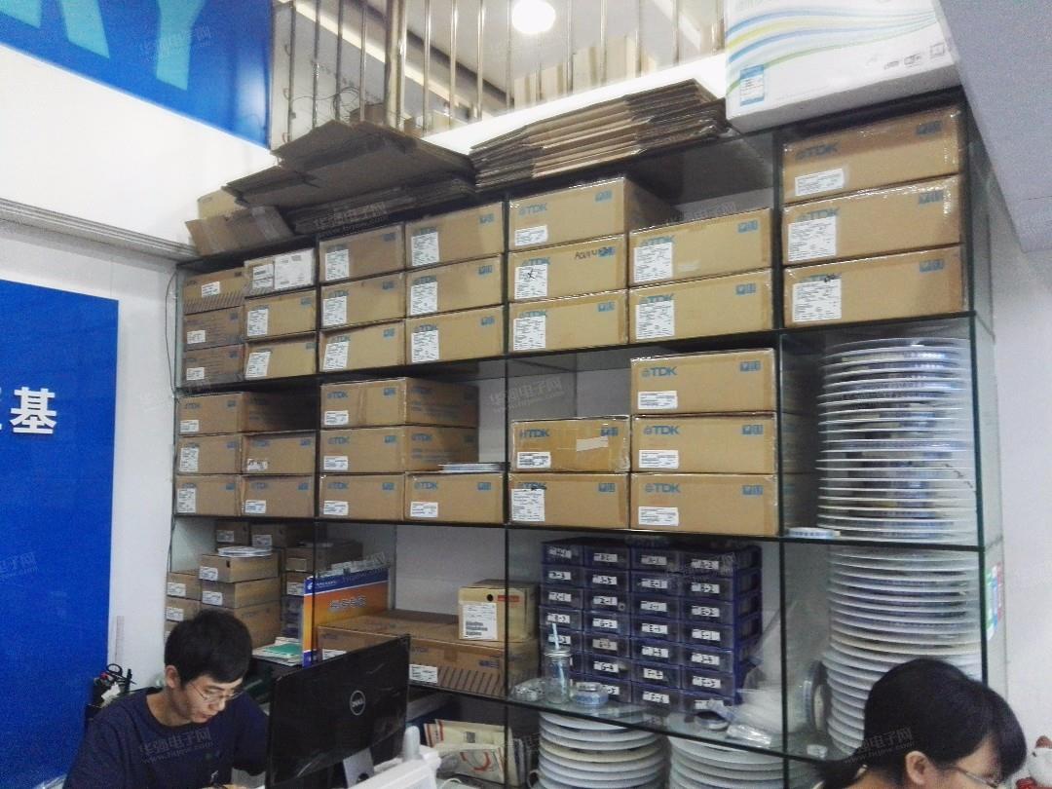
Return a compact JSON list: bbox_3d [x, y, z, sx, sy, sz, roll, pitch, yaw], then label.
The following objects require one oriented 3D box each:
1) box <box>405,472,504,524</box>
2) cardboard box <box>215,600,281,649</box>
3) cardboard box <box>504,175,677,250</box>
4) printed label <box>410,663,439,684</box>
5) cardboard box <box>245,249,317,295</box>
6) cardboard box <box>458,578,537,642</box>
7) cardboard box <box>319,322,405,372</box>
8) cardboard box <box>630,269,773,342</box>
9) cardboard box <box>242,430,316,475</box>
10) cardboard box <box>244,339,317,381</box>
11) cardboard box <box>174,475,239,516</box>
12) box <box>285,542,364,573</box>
[{"bbox_3d":[-0.106,0.301,2.528,0.353,0.137,0.353,-4,-6,34],"label":"box"},{"bbox_3d":[-1.003,0.802,3.006,0.187,0.136,0.198,-4,-6,34],"label":"cardboard box"},{"bbox_3d":[0.201,-0.458,2.373,0.355,0.136,0.353,-3,-5,34],"label":"cardboard box"},{"bbox_3d":[-0.288,0.787,2.398,0.105,0.042,0.002,-4,-6,34],"label":"printed label"},{"bbox_3d":[-0.731,-0.392,3.002,0.355,0.133,0.353,-3,-5,34],"label":"cardboard box"},{"bbox_3d":[-0.059,0.628,2.489,0.202,0.143,0.206,-2,-4,19],"label":"cardboard box"},{"bbox_3d":[-0.406,-0.132,2.763,0.355,0.136,0.353,-3,-5,34],"label":"cardboard box"},{"bbox_3d":[0.505,-0.190,2.147,0.353,0.137,0.353,-4,-6,34],"label":"cardboard box"},{"bbox_3d":[-0.713,0.205,2.948,0.355,0.136,0.353,-3,-5,34],"label":"cardboard box"},{"bbox_3d":[-0.723,-0.110,2.977,0.355,0.128,0.353,-3,-5,34],"label":"cardboard box"},{"bbox_3d":[-1.017,0.366,3.132,0.353,0.137,0.353,-4,-6,34],"label":"cardboard box"},{"bbox_3d":[-0.692,0.562,2.932,0.185,0.084,0.188,-2,-5,27],"label":"box"}]

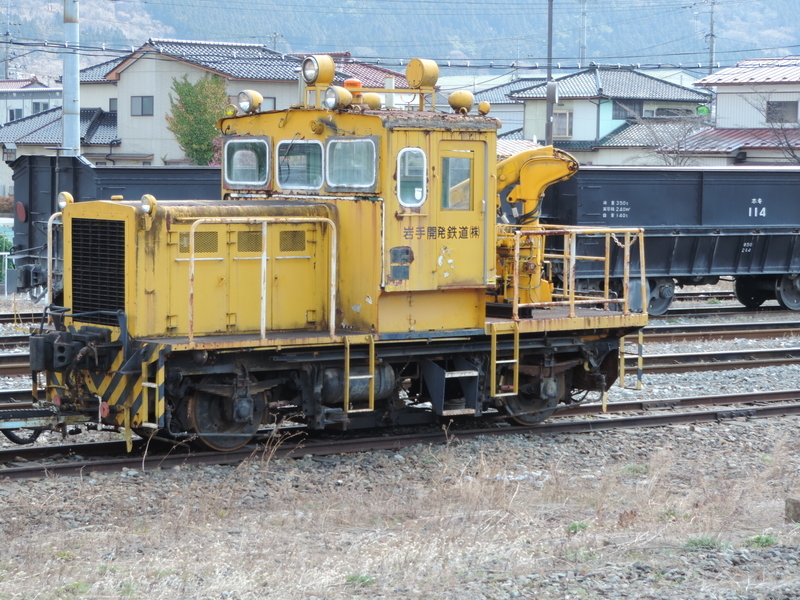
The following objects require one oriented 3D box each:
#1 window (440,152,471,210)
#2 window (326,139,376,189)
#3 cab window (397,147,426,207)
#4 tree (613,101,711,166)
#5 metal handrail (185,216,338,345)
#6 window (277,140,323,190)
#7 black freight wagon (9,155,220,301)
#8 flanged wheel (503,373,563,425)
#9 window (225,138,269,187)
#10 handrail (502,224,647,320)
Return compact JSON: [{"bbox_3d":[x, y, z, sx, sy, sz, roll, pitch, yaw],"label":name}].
[{"bbox_3d":[0.515,-1.059,20.753,0.363,0.520,0.050,-2,4,-35],"label":"window"},{"bbox_3d":[-0.437,-1.219,20.678,0.050,0.433,0.800,-2,4,-35],"label":"window"},{"bbox_3d":[0.111,-1.086,20.467,0.326,0.531,0.050,-2,4,-35],"label":"cab window"},{"bbox_3d":[7.938,-3.880,69.760,3.000,4.400,3.000,0,4,0],"label":"tree"},{"bbox_3d":[-1.146,-0.170,19.638,1.467,1.048,0.050,-2,4,-35],"label":"metal handrail"},{"bbox_3d":[-0.923,-1.248,21.367,0.050,0.457,0.820,-2,4,-35],"label":"window"},{"bbox_3d":[-1.900,-0.874,34.876,8.100,2.620,2.800,-2,4,-32],"label":"black freight wagon"},{"bbox_3d":[1.237,0.874,22.278,0.750,0.750,0.140,-2,4,-35],"label":"flanged wheel"},{"bbox_3d":[-1.469,-1.313,22.139,0.050,0.438,0.826,-2,4,-35],"label":"window"},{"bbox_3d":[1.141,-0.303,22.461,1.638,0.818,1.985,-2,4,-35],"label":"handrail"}]

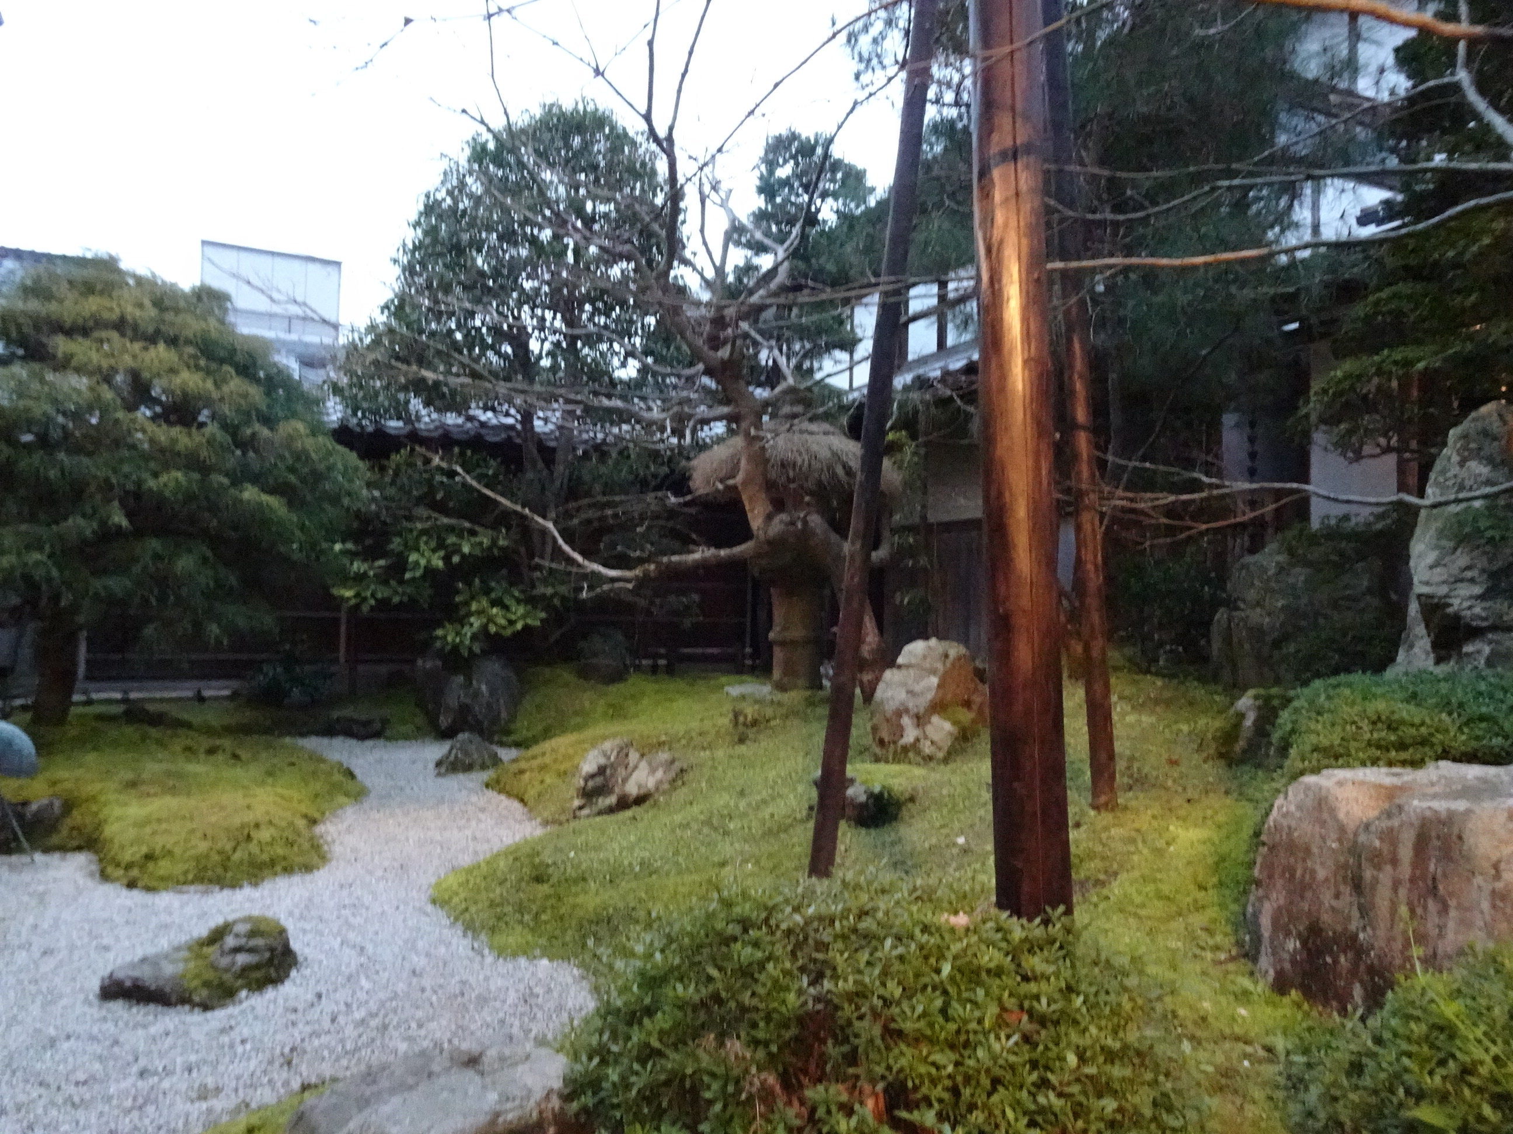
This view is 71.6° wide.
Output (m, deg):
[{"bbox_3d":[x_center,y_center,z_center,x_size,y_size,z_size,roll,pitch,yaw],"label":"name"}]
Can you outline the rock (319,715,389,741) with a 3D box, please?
[{"bbox_3d":[-3.371,1.355,8.850,0.538,0.180,0.323,1,-1,-21],"label":"rock"}]

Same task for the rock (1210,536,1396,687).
[{"bbox_3d":[3.849,0.307,7.400,1.194,1.045,0.776,0,-1,28],"label":"rock"}]

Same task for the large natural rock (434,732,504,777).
[{"bbox_3d":[-2.023,1.313,7.400,0.472,0.271,0.330,1,-1,-15],"label":"large natural rock"}]

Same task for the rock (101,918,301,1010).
[{"bbox_3d":[-1.815,1.272,3.430,0.568,0.195,0.312,1,-1,-25],"label":"rock"}]

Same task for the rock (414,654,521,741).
[{"bbox_3d":[-2.437,1.081,8.900,0.853,0.705,0.597,1,-1,-15],"label":"rock"}]

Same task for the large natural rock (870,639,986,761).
[{"bbox_3d":[1.036,0.762,6.200,0.713,0.660,0.570,1,-1,9],"label":"large natural rock"}]

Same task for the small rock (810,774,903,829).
[{"bbox_3d":[0.457,1.064,4.800,0.419,0.194,0.314,1,-1,5],"label":"small rock"}]

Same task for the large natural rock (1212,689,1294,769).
[{"bbox_3d":[2.757,0.877,5.800,0.448,0.389,0.380,0,-1,25],"label":"large natural rock"}]

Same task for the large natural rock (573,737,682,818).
[{"bbox_3d":[-0.723,1.172,5.900,0.611,0.386,0.366,1,-1,-25],"label":"large natural rock"}]

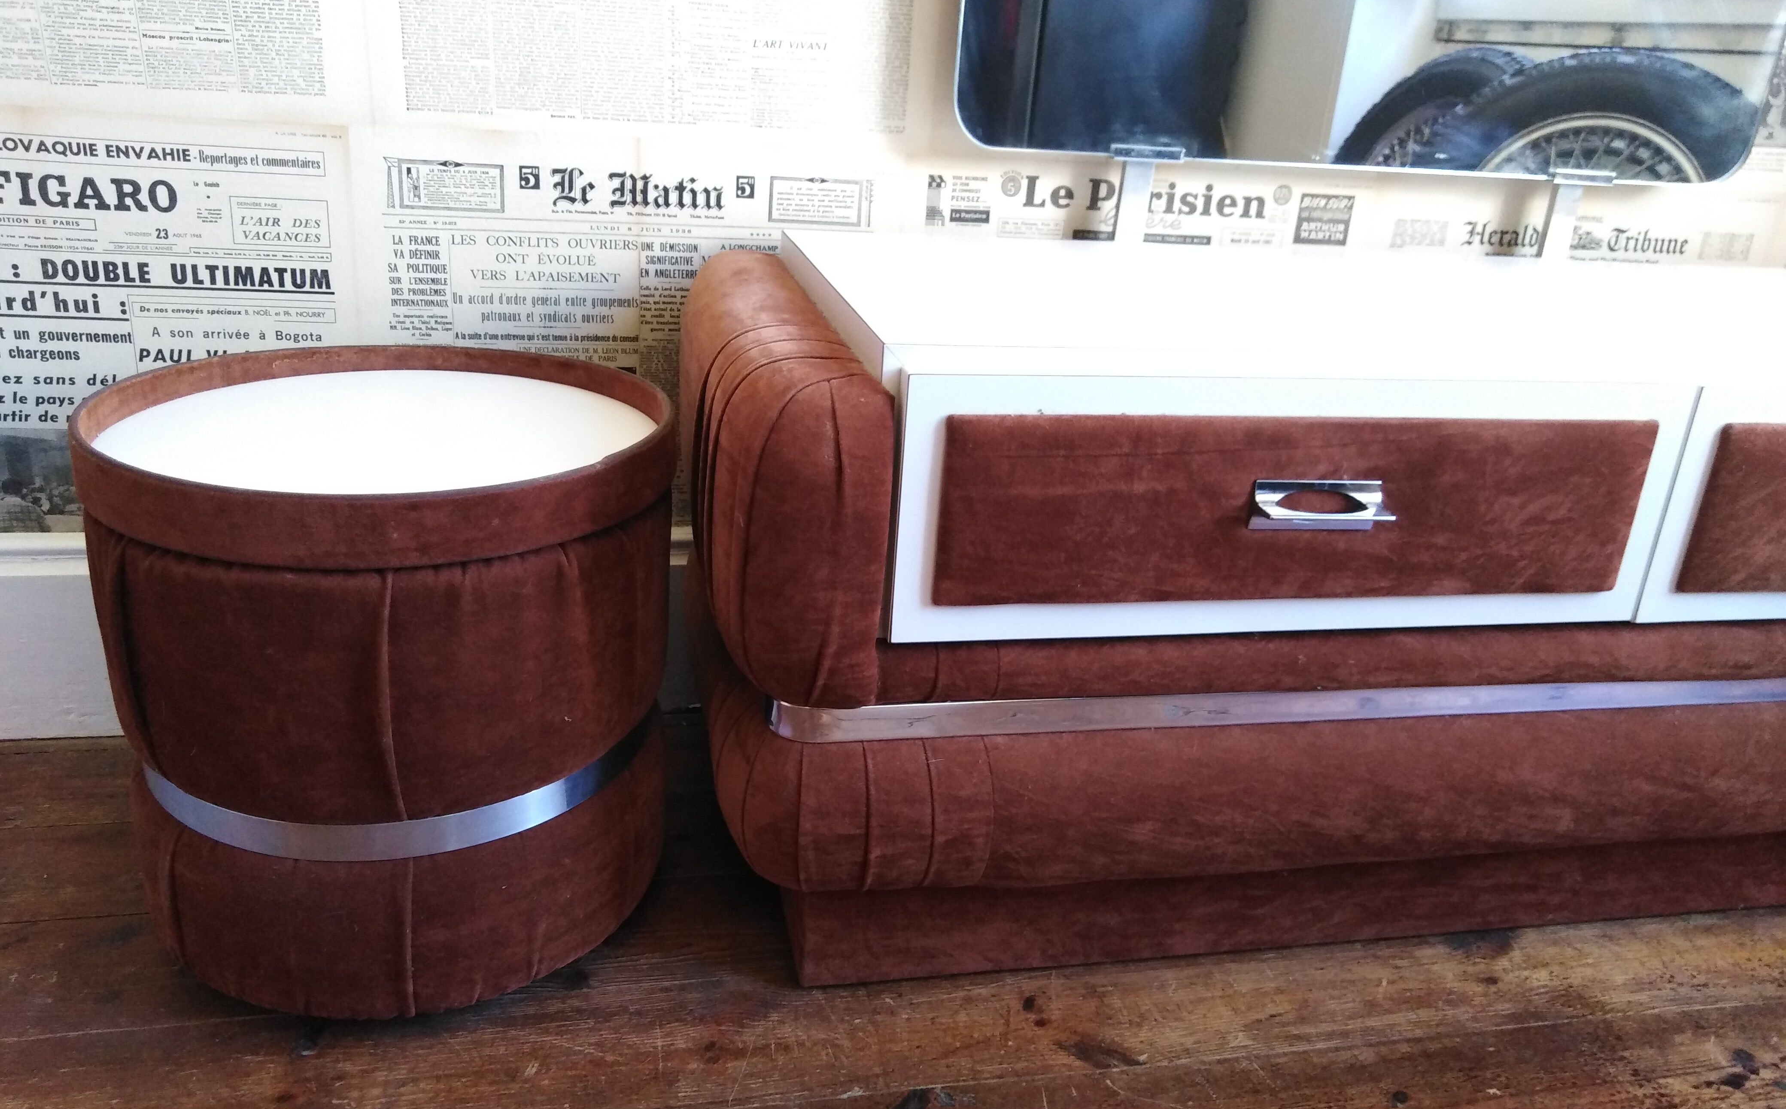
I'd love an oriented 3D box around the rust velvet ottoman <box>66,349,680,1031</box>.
[{"bbox_3d":[-0.396,0.096,1.060,0.420,0.449,0.420,0,22,-13],"label":"rust velvet ottoman"}]

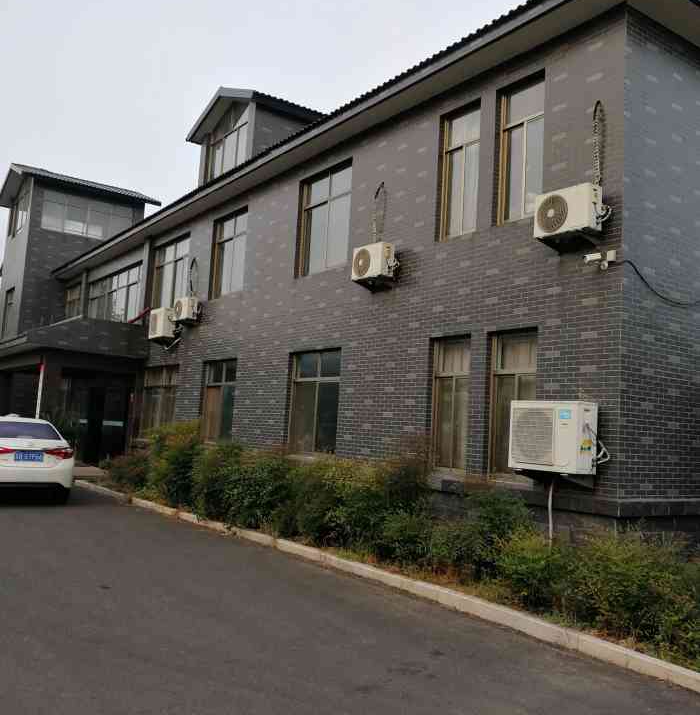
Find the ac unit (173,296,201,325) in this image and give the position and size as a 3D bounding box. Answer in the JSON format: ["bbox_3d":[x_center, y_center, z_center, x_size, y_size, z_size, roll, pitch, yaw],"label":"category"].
[{"bbox_3d":[-3.948,-1.145,17.573,0.250,0.520,0.800,7,-7,-35],"label":"ac unit"}]

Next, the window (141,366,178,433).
[{"bbox_3d":[-5.089,1.217,19.786,0.150,1.924,2.635,7,-7,-35],"label":"window"}]

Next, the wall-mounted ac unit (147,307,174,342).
[{"bbox_3d":[-4.822,-0.852,18.712,0.300,0.745,0.950,7,-7,-35],"label":"wall-mounted ac unit"}]

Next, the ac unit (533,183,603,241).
[{"bbox_3d":[2.602,-1.708,8.640,0.250,0.528,0.809,7,-7,-35],"label":"ac unit"}]

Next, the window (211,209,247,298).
[{"bbox_3d":[-2.759,-2.341,16.679,0.120,1.880,1.606,7,-7,-35],"label":"window"}]

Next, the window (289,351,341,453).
[{"bbox_3d":[-0.645,0.779,13.121,0.120,1.782,1.635,7,-7,-35],"label":"window"}]

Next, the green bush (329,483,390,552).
[{"bbox_3d":[0.121,2.034,9.250,0.820,0.850,0.820,7,-7,-35],"label":"green bush"}]

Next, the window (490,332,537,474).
[{"bbox_3d":[2.082,0.574,9.300,0.120,1.850,0.793,7,-7,-35],"label":"window"}]

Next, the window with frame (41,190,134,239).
[{"bbox_3d":[-10.771,-5.695,29.831,3.671,1.596,0.120,7,-7,-35],"label":"window with frame"}]

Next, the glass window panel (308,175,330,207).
[{"bbox_3d":[-0.584,-3.108,13.794,0.040,0.538,0.764,7,-7,-35],"label":"glass window panel"}]

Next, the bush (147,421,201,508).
[{"bbox_3d":[-3.298,1.999,13.600,1.080,1.500,1.080,7,-7,-35],"label":"bush"}]

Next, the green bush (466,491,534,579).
[{"bbox_3d":[1.623,1.932,7.900,0.800,0.920,0.800,3,-5,0],"label":"green bush"}]

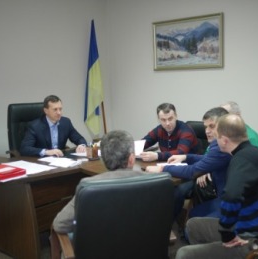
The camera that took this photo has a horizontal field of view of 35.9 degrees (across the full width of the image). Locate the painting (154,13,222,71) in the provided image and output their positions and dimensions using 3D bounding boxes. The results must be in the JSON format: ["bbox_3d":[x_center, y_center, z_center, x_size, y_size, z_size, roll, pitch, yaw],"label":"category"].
[{"bbox_3d":[0.649,-0.976,4.552,0.956,0.571,0.040,6,11,42],"label":"painting"}]

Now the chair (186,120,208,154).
[{"bbox_3d":[0.566,0.442,3.483,0.600,1.000,0.650,6,11,42],"label":"chair"}]

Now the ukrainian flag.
[{"bbox_3d":[-0.437,-0.628,4.900,0.260,1.410,0.200,-2,8,-3],"label":"ukrainian flag"}]

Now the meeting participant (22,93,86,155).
[{"bbox_3d":[-0.568,0.346,3.514,0.620,1.260,0.820,-10,12,-44],"label":"meeting participant"}]

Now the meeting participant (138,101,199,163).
[{"bbox_3d":[0.393,0.367,3.350,0.560,1.200,0.800,5,11,38],"label":"meeting participant"}]

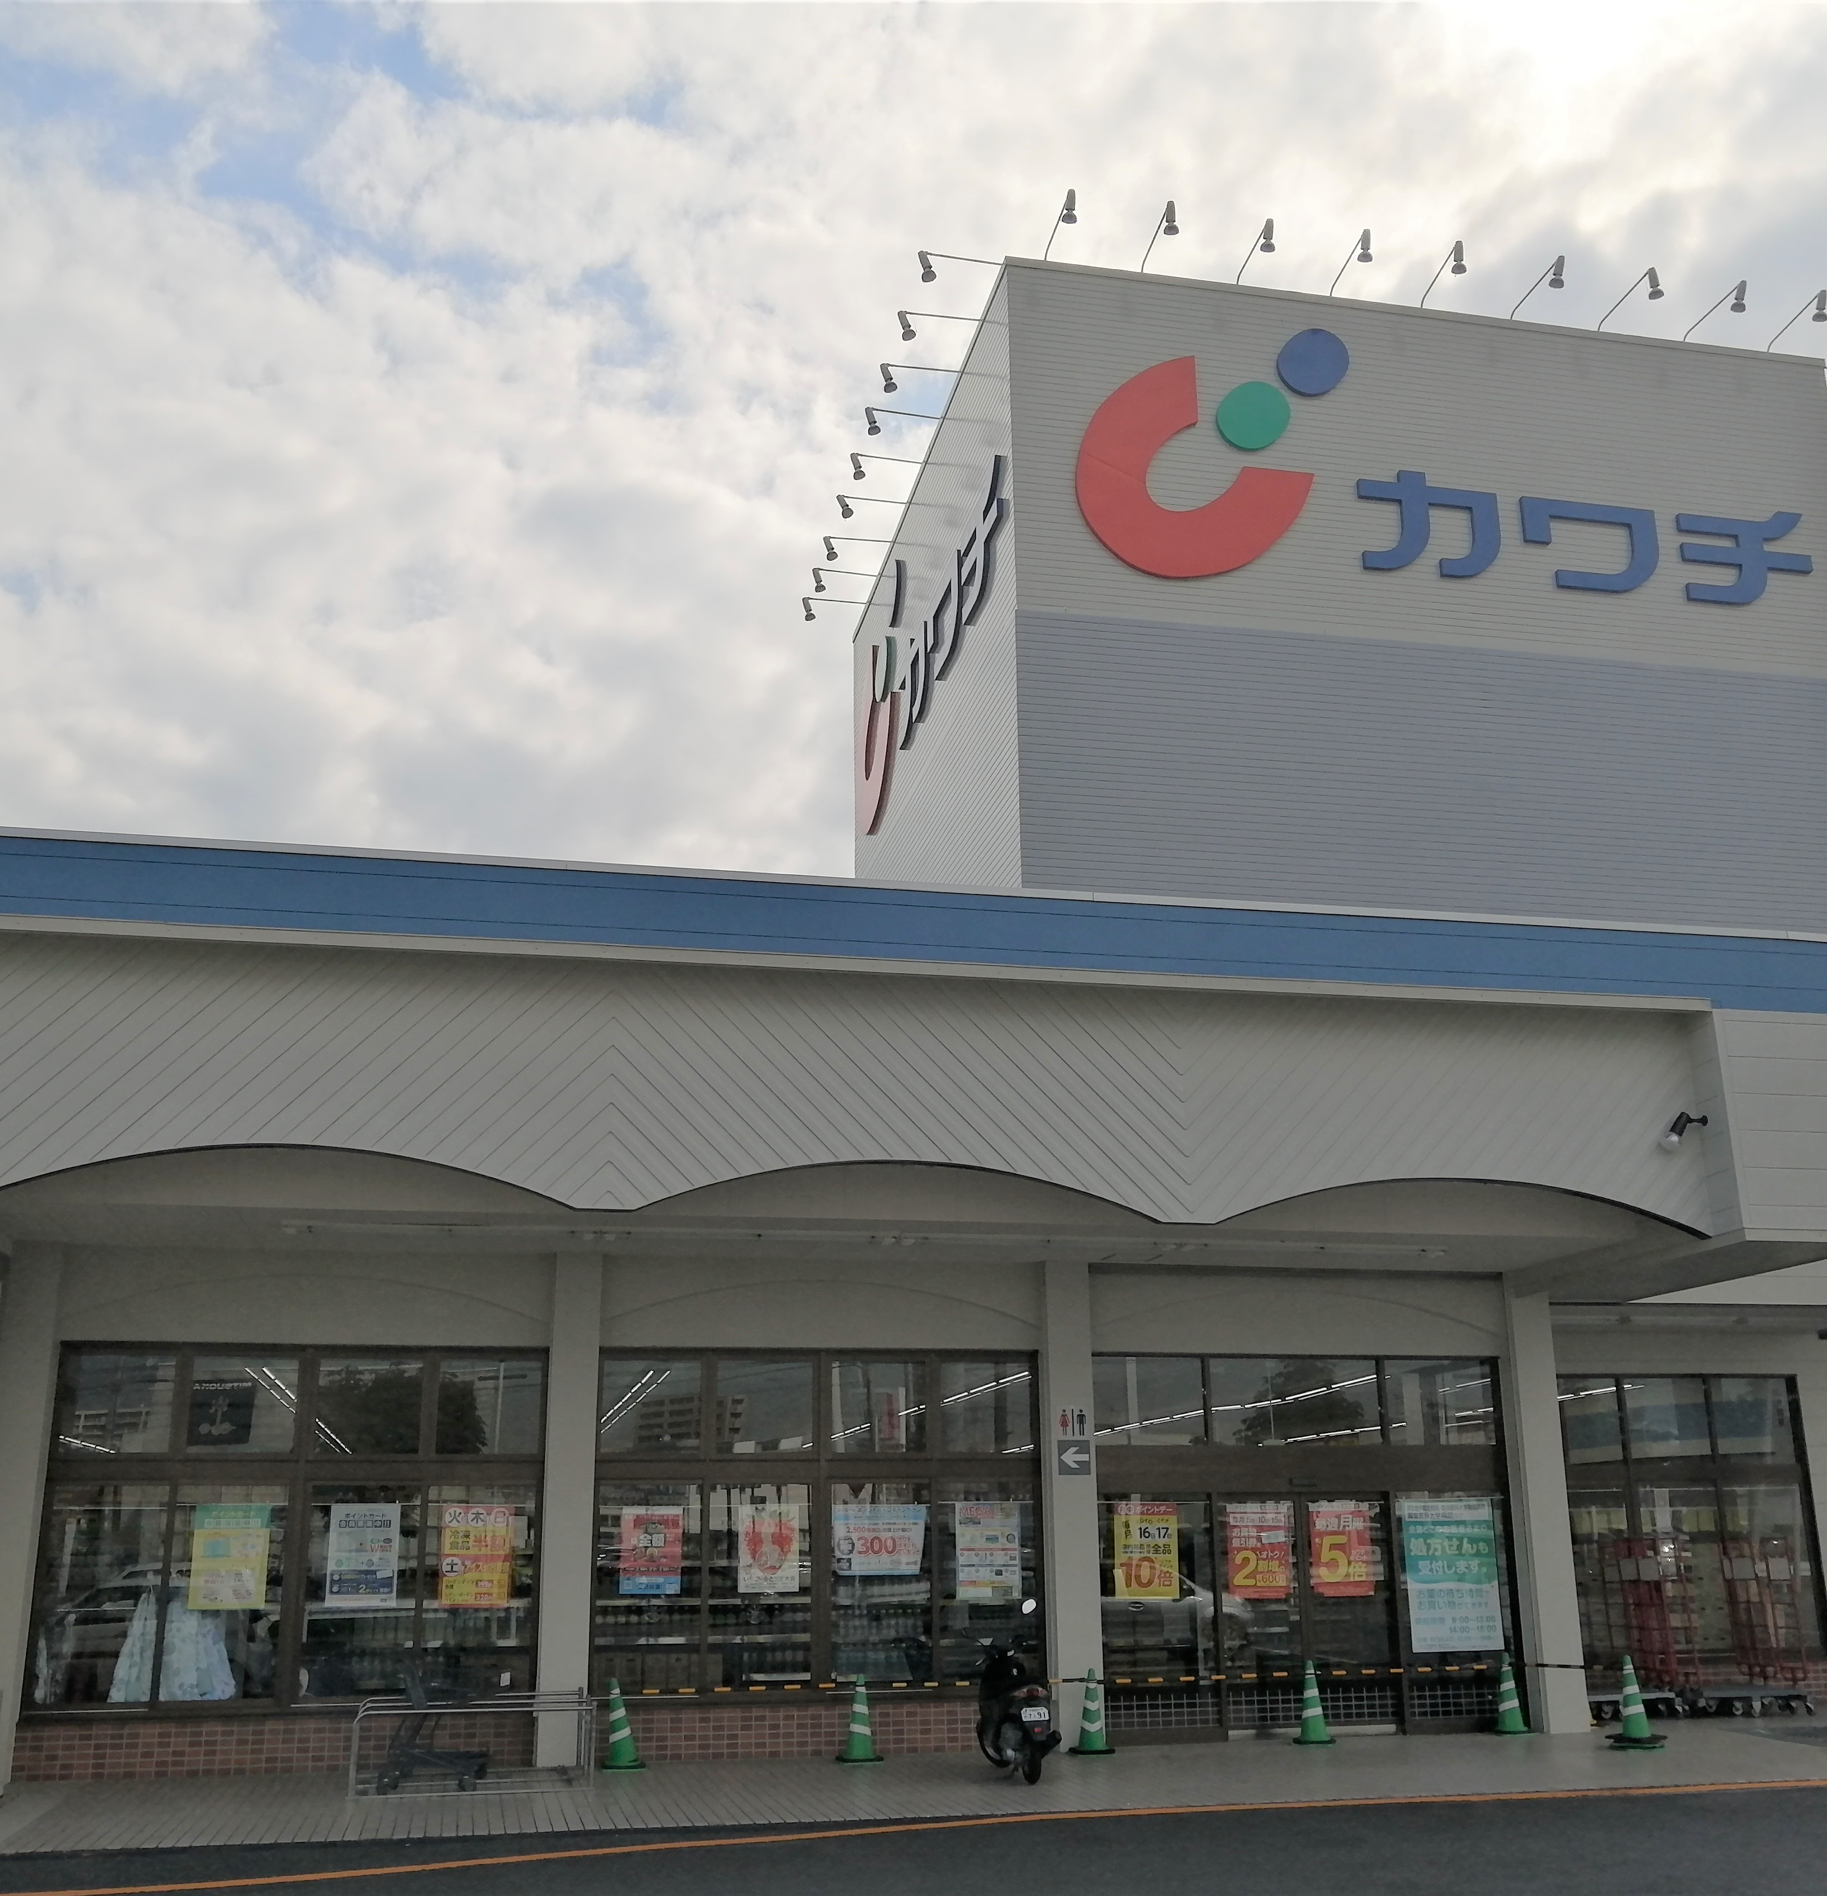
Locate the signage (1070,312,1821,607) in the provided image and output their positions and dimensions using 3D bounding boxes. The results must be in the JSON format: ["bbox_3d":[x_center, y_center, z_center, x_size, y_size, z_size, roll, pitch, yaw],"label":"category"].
[{"bbox_3d":[5.899,-5.182,21.448,8.580,3.130,0.160,3,-17,-11],"label":"signage"}]

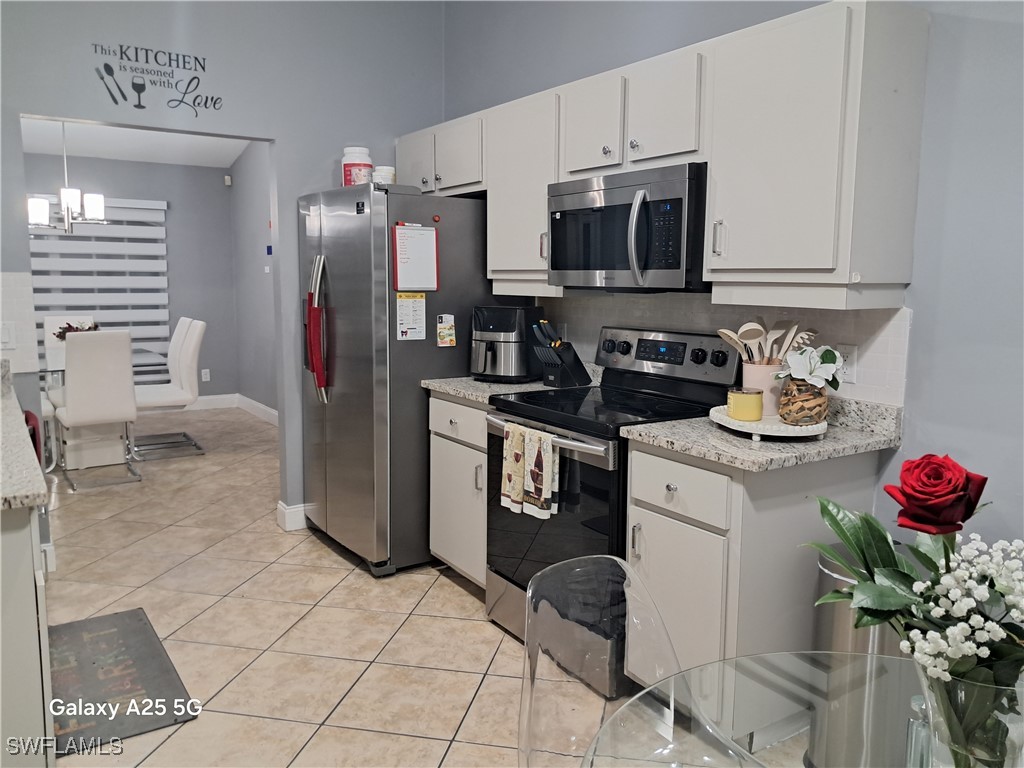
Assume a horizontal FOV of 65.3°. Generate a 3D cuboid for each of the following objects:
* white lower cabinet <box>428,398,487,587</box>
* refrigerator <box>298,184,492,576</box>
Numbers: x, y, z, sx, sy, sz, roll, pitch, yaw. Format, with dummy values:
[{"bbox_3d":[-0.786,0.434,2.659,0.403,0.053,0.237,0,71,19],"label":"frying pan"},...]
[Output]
[{"bbox_3d":[0.038,0.448,3.599,0.630,0.835,0.565,-5,9,-33],"label":"white lower cabinet"},{"bbox_3d":[-0.542,-0.053,4.089,0.865,1.772,0.900,-4,9,-34],"label":"refrigerator"}]

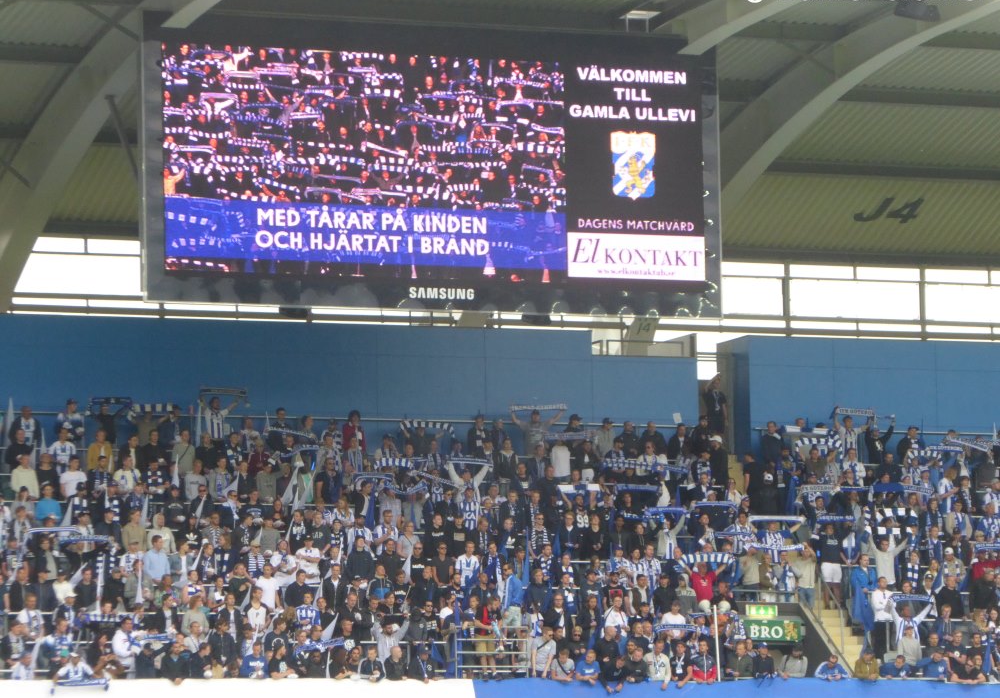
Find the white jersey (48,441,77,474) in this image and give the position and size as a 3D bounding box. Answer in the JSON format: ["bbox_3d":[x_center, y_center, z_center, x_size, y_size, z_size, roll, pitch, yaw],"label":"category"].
[{"bbox_3d":[-8.920,2.238,109.208,0.530,0.700,0.280,-1,-5,-6],"label":"white jersey"}]

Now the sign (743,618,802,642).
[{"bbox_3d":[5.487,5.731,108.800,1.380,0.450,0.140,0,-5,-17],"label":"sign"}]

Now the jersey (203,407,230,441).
[{"bbox_3d":[-5.922,1.556,111.641,0.520,0.680,0.300,0,-5,-12],"label":"jersey"}]

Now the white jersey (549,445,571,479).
[{"bbox_3d":[1.281,2.362,112.195,0.430,0.700,0.300,0,-5,-8],"label":"white jersey"}]

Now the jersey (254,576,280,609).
[{"bbox_3d":[-4.564,4.805,105.038,0.490,0.680,0.280,-1,-5,-6],"label":"jersey"}]

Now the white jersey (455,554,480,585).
[{"bbox_3d":[-0.641,4.438,107.085,0.490,0.650,0.280,-1,-5,-6],"label":"white jersey"}]

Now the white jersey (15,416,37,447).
[{"bbox_3d":[-9.764,1.710,110.082,0.460,0.660,0.280,0,-5,-8],"label":"white jersey"}]

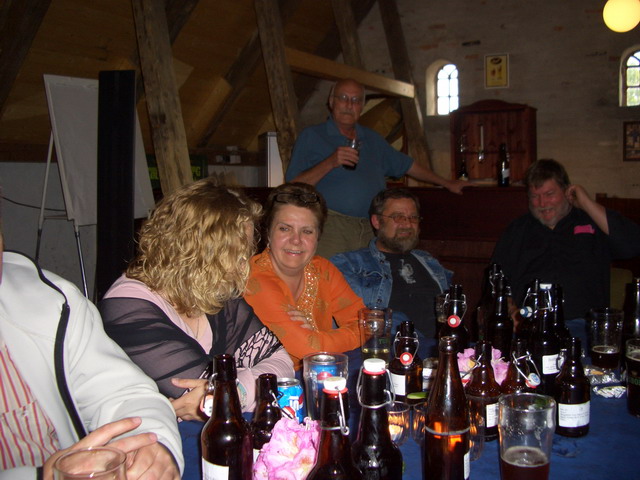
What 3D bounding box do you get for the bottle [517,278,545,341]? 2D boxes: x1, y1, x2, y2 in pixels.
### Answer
[{"bbox_3d":[0.562,0.220,1.701,0.071,0.235,0.071,0,4,0],"label":"bottle"}]

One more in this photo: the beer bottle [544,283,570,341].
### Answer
[{"bbox_3d":[0.609,0.225,1.671,0.071,0.231,0.071,0,4,0],"label":"beer bottle"}]

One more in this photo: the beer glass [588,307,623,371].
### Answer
[{"bbox_3d":[0.732,0.264,1.661,0.088,0.153,0.088,0,4,0],"label":"beer glass"}]

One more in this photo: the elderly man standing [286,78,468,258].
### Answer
[{"bbox_3d":[0.307,0.092,3.235,0.900,1.765,0.450,0,4,-6],"label":"elderly man standing"}]

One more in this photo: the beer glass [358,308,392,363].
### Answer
[{"bbox_3d":[0.141,0.266,1.640,0.088,0.152,0.088,0,4,0],"label":"beer glass"}]

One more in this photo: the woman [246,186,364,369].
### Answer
[{"bbox_3d":[-0.013,0.458,1.808,0.540,1.235,0.720,-2,4,-23],"label":"woman"}]

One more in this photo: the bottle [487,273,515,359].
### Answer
[{"bbox_3d":[0.471,0.216,1.689,0.071,0.245,0.071,0,4,0],"label":"bottle"}]

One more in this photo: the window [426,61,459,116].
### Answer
[{"bbox_3d":[1.269,-1.557,6.650,0.360,0.580,0.200,2,4,25],"label":"window"}]

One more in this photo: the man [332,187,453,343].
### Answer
[{"bbox_3d":[0.382,0.421,2.399,0.560,1.225,0.750,-3,5,-37],"label":"man"}]

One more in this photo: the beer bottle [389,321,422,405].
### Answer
[{"bbox_3d":[0.186,0.269,1.401,0.072,0.180,0.072,0,4,0],"label":"beer bottle"}]

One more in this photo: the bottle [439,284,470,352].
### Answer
[{"bbox_3d":[0.313,0.230,1.501,0.072,0.243,0.072,0,4,0],"label":"bottle"}]

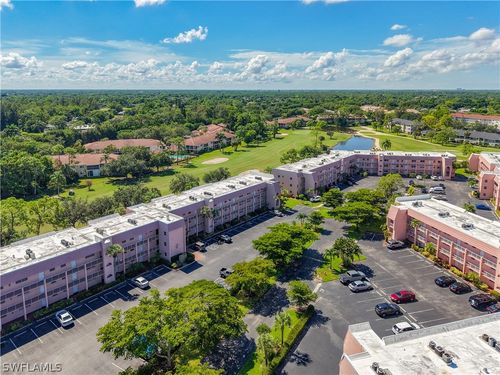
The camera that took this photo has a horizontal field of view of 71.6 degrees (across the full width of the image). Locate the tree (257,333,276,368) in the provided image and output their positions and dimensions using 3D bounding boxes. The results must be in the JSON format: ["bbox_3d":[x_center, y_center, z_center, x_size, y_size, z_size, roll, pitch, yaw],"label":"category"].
[{"bbox_3d":[2.522,24.172,51.273,3.000,5.700,3.000,0,16,0],"label":"tree"}]

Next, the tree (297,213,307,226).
[{"bbox_3d":[15.888,9.686,104.260,3.100,4.900,3.100,0,16,0],"label":"tree"}]

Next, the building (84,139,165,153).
[{"bbox_3d":[-80.500,-26.364,229.970,47.000,9.000,21.000,-4,16,-13],"label":"building"}]

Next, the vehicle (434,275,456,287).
[{"bbox_3d":[43.136,20.732,76.391,4.550,1.650,1.880,-5,16,-17],"label":"vehicle"}]

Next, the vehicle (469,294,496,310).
[{"bbox_3d":[45.144,21.793,67.085,4.800,1.720,1.920,-4,16,-14],"label":"vehicle"}]

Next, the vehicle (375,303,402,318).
[{"bbox_3d":[25.658,22.605,64.381,4.500,1.620,1.840,-4,16,-14],"label":"vehicle"}]

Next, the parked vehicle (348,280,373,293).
[{"bbox_3d":[23.864,21.337,74.577,4.650,1.470,1.830,-5,16,-17],"label":"parked vehicle"}]

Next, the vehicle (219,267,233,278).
[{"bbox_3d":[-4.347,19.180,76.264,5.300,1.780,1.920,13,20,39],"label":"vehicle"}]

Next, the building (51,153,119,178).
[{"bbox_3d":[-83.500,-12.531,180.882,31.500,9.000,19.000,-2,16,-8],"label":"building"}]

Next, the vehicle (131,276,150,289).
[{"bbox_3d":[-24.072,20.910,76.090,4.650,1.470,1.830,13,20,39],"label":"vehicle"}]

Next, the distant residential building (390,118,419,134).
[{"bbox_3d":[150.613,-58.660,334.179,15.000,12.000,25.000,-13,20,-38],"label":"distant residential building"}]

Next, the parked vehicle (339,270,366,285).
[{"bbox_3d":[23.173,20.257,77.709,5.600,1.850,1.980,-5,16,-17],"label":"parked vehicle"}]

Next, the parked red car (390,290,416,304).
[{"bbox_3d":[30.378,21.470,68.732,4.600,1.450,1.800,-4,16,-14],"label":"parked red car"}]

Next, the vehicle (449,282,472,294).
[{"bbox_3d":[44.978,21.470,73.826,4.600,1.620,1.870,-5,16,-17],"label":"vehicle"}]

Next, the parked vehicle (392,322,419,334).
[{"bbox_3d":[26.844,24.008,59.650,4.600,1.480,1.800,-4,16,-14],"label":"parked vehicle"}]

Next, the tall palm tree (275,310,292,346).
[{"bbox_3d":[5.570,23.450,57.438,2.900,6.700,2.900,0,16,0],"label":"tall palm tree"}]

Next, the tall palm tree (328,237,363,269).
[{"bbox_3d":[22.862,15.299,80.792,6.000,6.800,6.300,-4,16,-14],"label":"tall palm tree"}]

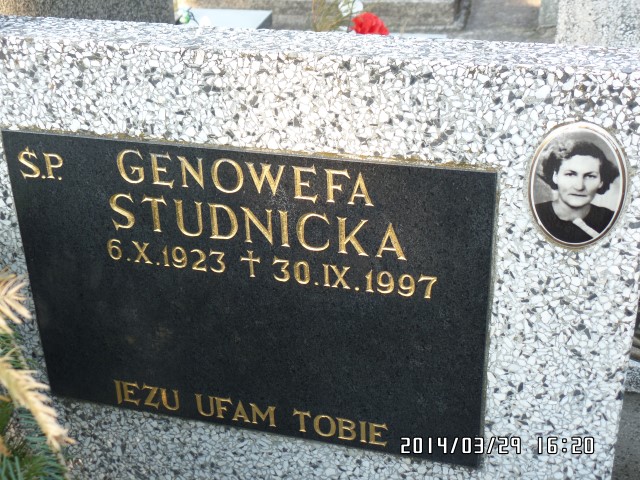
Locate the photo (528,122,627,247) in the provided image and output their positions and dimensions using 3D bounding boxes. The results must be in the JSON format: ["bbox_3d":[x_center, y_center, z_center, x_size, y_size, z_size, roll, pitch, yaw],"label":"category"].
[{"bbox_3d":[0.263,-0.057,0.983,0.095,0.136,0.014,6,28,15],"label":"photo"}]

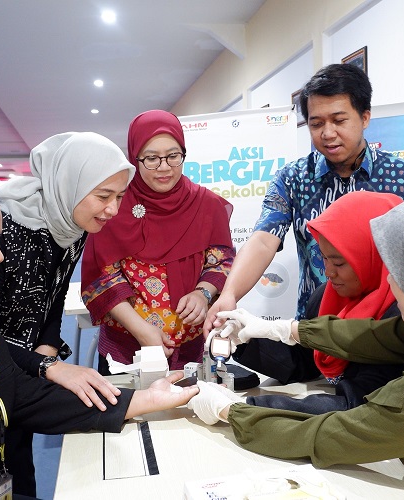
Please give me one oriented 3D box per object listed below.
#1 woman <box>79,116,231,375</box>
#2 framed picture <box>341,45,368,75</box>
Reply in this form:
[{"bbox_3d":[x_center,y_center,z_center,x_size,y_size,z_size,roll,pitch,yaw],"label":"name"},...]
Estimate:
[{"bbox_3d":[-0.138,0.325,1.920,0.500,1.510,0.420,-2,4,-10],"label":"woman"},{"bbox_3d":[1.052,-1.214,4.180,0.030,0.270,0.370,-2,4,-11],"label":"framed picture"}]

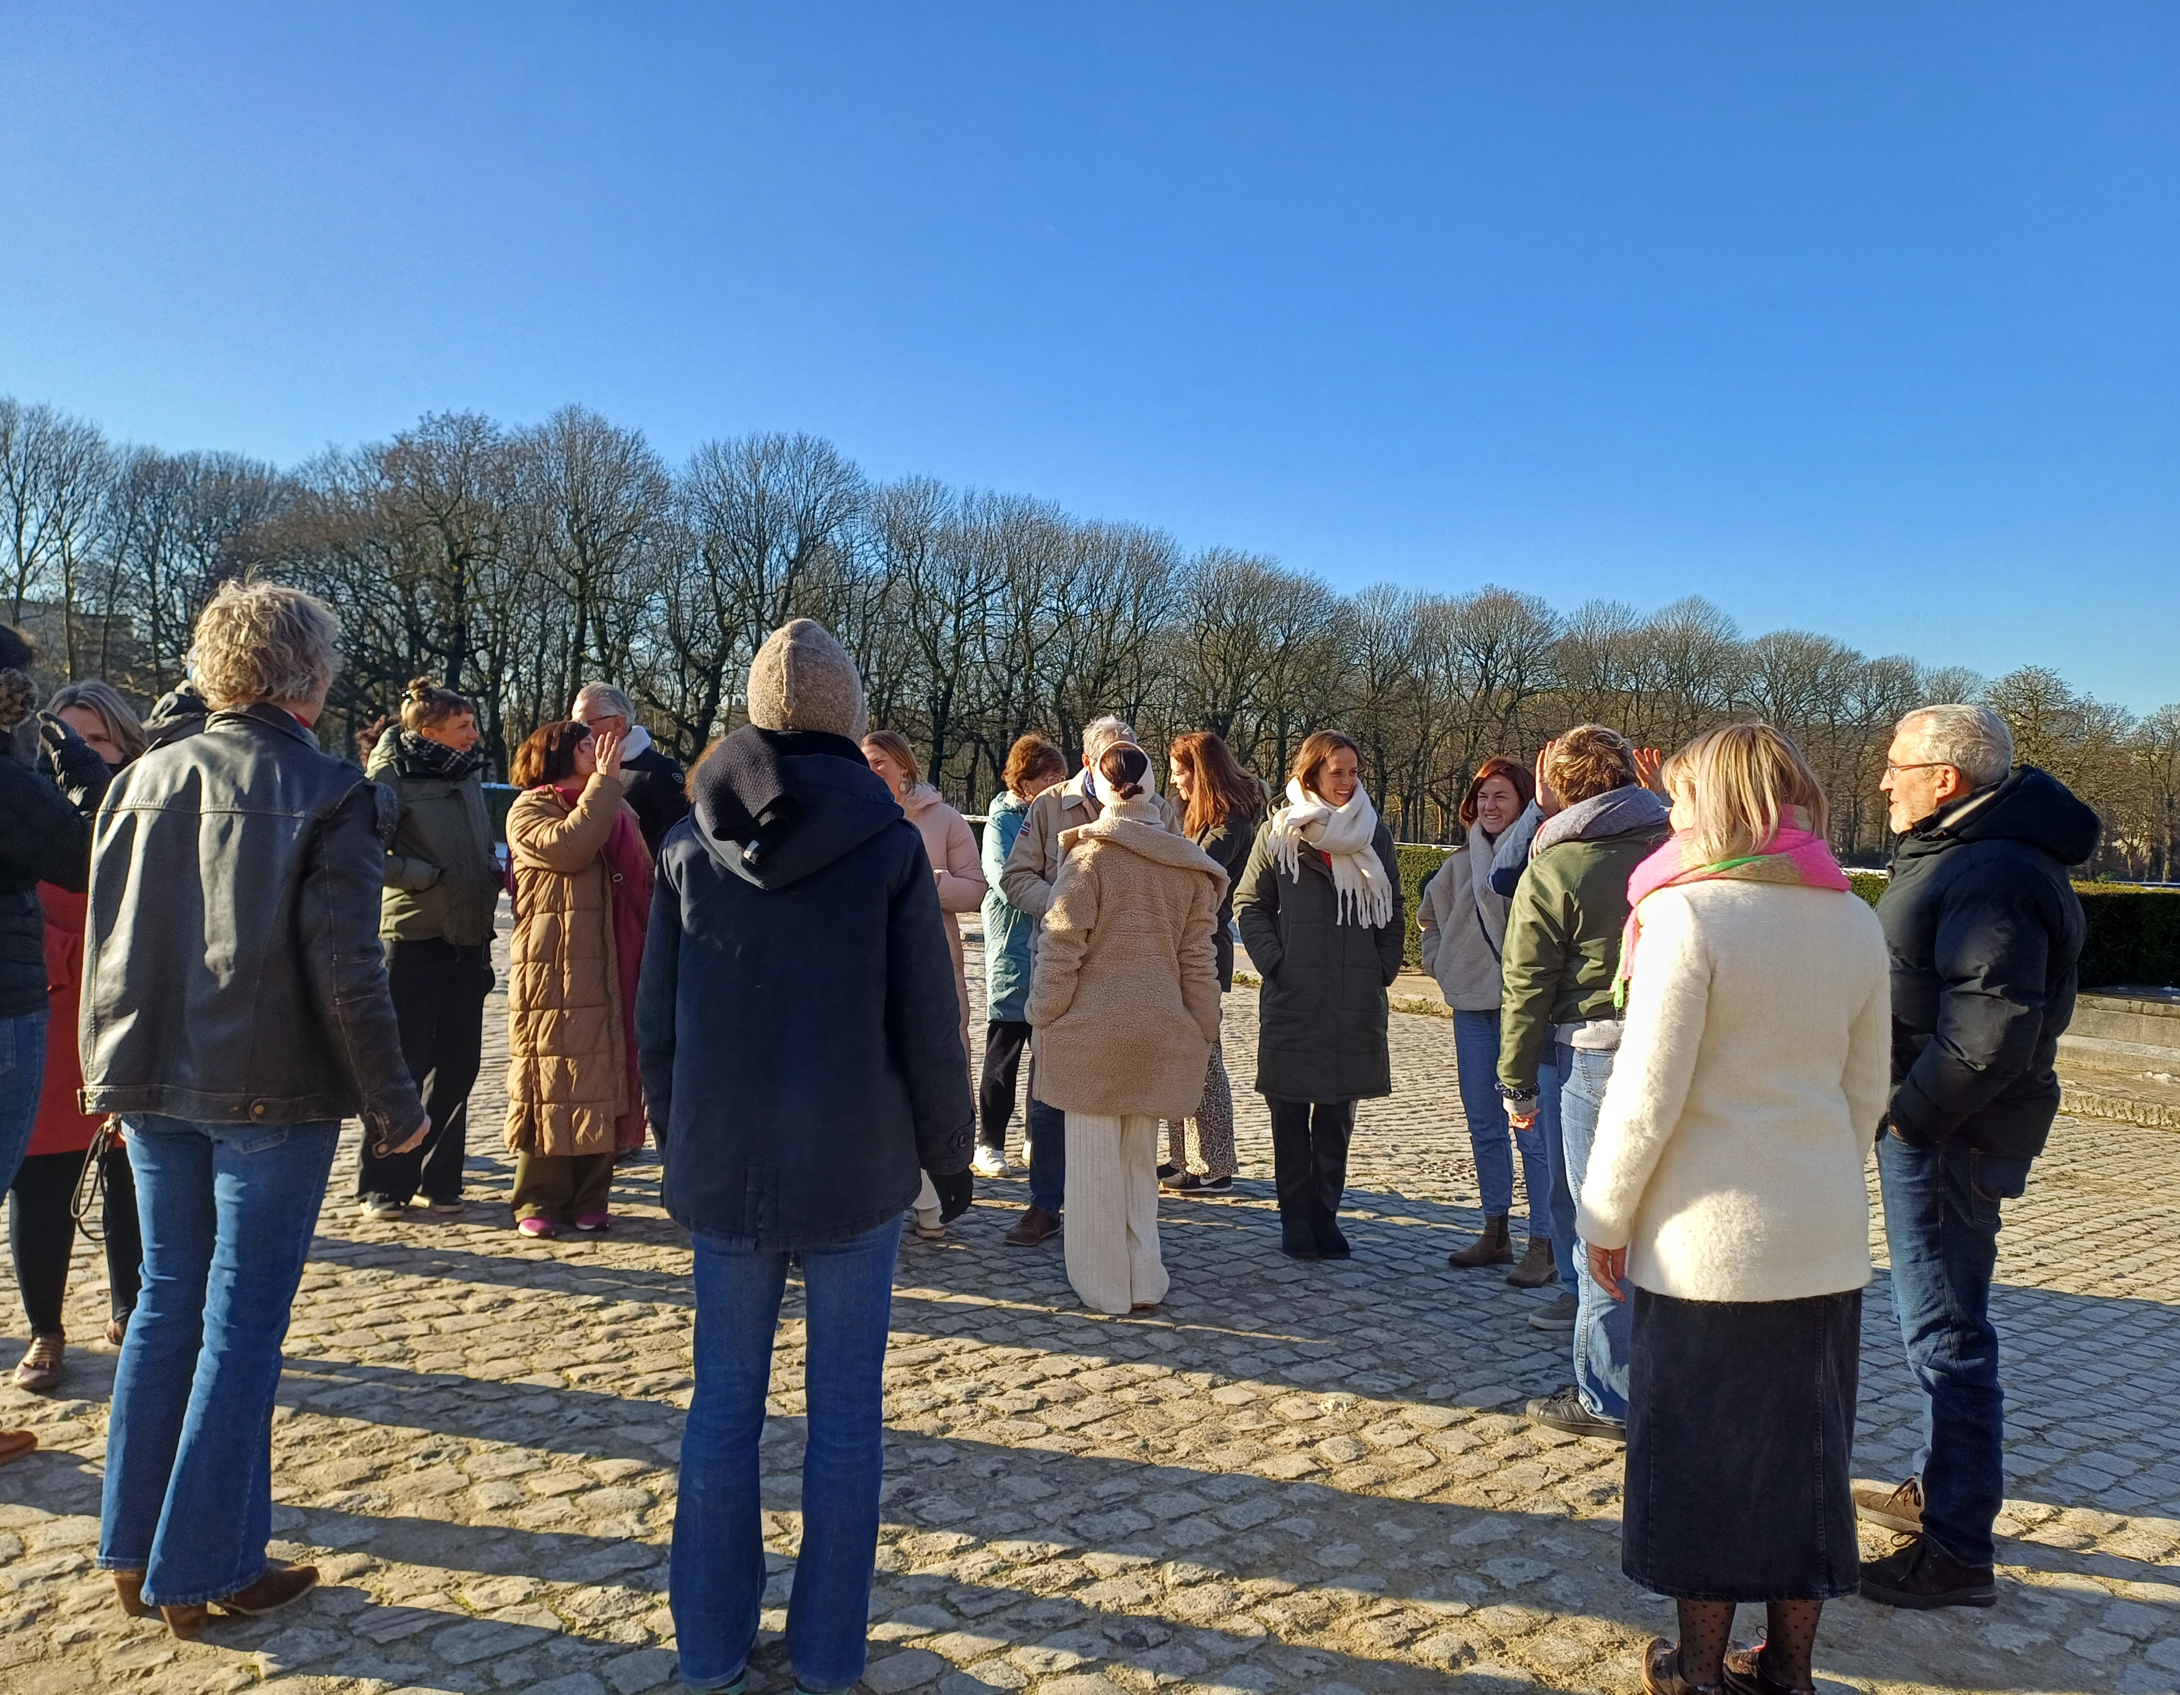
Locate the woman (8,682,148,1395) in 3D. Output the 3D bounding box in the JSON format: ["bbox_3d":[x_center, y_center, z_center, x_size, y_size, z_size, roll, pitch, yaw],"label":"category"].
[{"bbox_3d":[-2.382,0.440,3.860,0.480,1.660,0.370,2,2,-3],"label":"woman"}]

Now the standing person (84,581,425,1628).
[{"bbox_3d":[-1.478,0.434,2.850,0.550,1.770,0.430,3,2,30],"label":"standing person"}]

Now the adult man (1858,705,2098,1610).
[{"bbox_3d":[1.749,0.584,3.230,0.450,1.730,0.560,2,2,17],"label":"adult man"}]

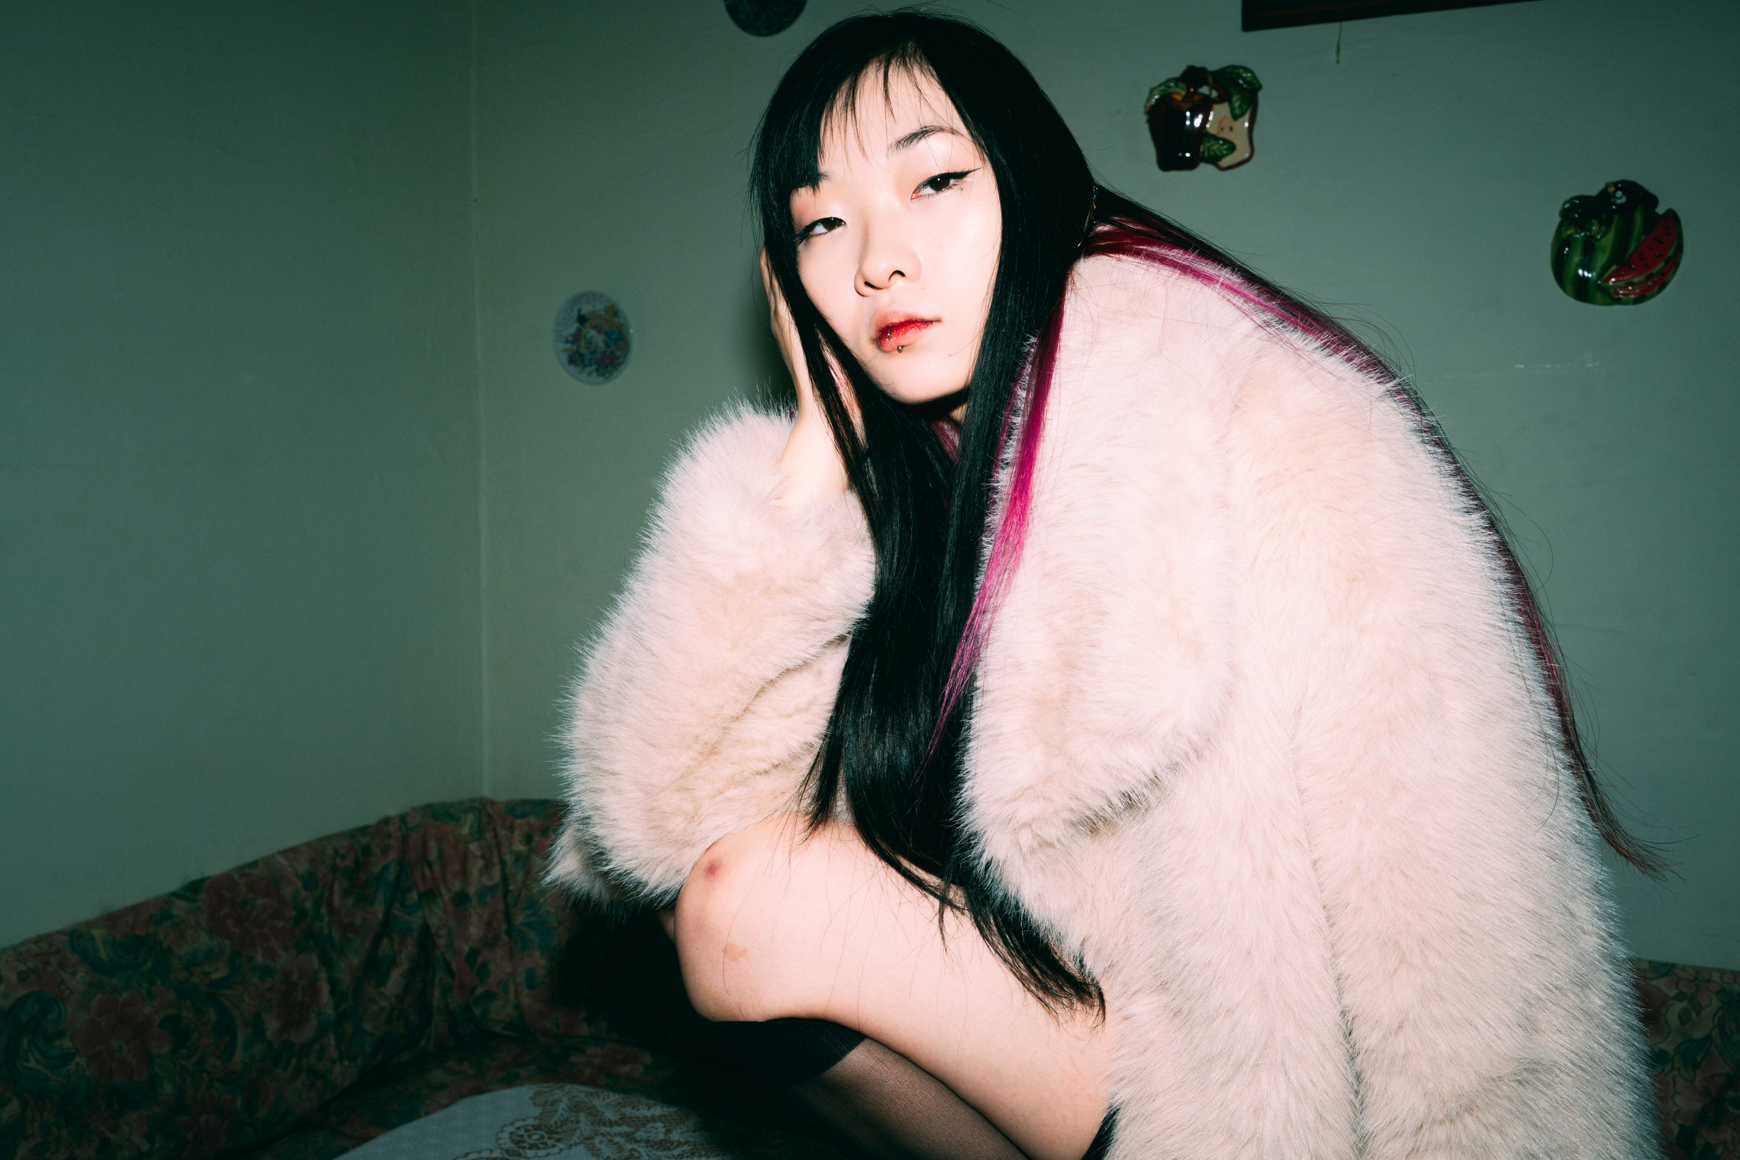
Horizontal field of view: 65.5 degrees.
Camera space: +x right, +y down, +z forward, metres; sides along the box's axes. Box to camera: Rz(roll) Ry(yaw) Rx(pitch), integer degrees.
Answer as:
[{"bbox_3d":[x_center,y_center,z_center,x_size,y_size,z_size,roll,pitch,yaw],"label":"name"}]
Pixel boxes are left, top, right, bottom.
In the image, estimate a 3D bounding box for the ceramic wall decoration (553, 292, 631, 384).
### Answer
[{"bbox_3d":[-0.360,-0.313,1.747,0.120,0.120,0.015,3,6,23],"label":"ceramic wall decoration"}]

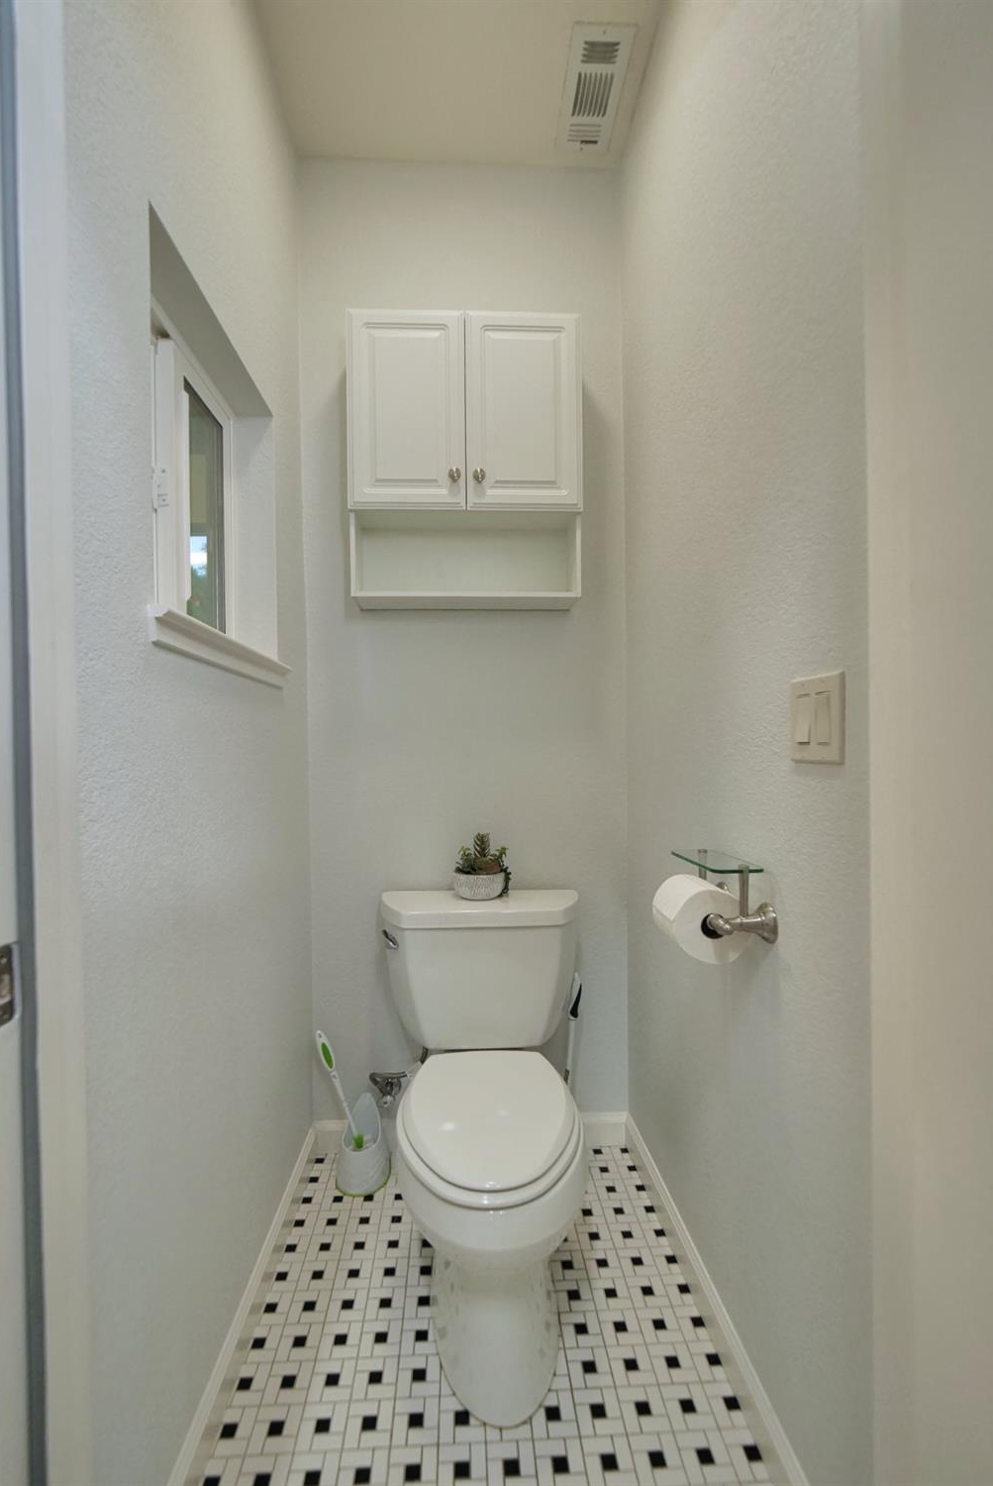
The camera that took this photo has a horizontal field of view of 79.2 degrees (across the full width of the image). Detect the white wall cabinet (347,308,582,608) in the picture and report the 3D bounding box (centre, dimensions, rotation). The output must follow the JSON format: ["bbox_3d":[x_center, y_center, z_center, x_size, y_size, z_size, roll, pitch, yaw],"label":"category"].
[{"bbox_3d":[-0.082,-0.741,1.623,0.597,0.735,0.172,0,-1,-3],"label":"white wall cabinet"}]

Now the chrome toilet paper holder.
[{"bbox_3d":[0.360,0.244,0.986,0.100,0.115,0.215,0,-1,-3],"label":"chrome toilet paper holder"}]

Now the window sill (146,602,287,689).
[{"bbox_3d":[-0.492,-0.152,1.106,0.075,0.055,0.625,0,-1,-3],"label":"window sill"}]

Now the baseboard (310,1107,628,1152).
[{"bbox_3d":[-0.067,1.090,1.675,0.889,0.093,0.014,0,-1,-3],"label":"baseboard"}]

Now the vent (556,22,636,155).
[{"bbox_3d":[0.247,-1.659,1.544,0.146,0.015,0.305,0,-1,-3],"label":"vent"}]

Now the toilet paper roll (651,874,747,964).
[{"bbox_3d":[0.321,0.278,0.957,0.108,0.112,0.108,0,-1,-3],"label":"toilet paper roll"}]

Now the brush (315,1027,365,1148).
[{"bbox_3d":[-0.417,0.946,1.596,0.065,0.369,0.065,-21,-8,-3],"label":"brush"}]

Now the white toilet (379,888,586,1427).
[{"bbox_3d":[-0.025,0.768,1.294,0.520,0.725,0.740,0,-1,-3],"label":"white toilet"}]

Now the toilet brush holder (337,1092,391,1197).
[{"bbox_3d":[-0.349,1.047,1.570,0.140,0.180,0.135,0,-1,9],"label":"toilet brush holder"}]

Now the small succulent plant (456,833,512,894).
[{"bbox_3d":[-0.041,0.327,1.602,0.145,0.166,0.135,0,-1,-3],"label":"small succulent plant"}]

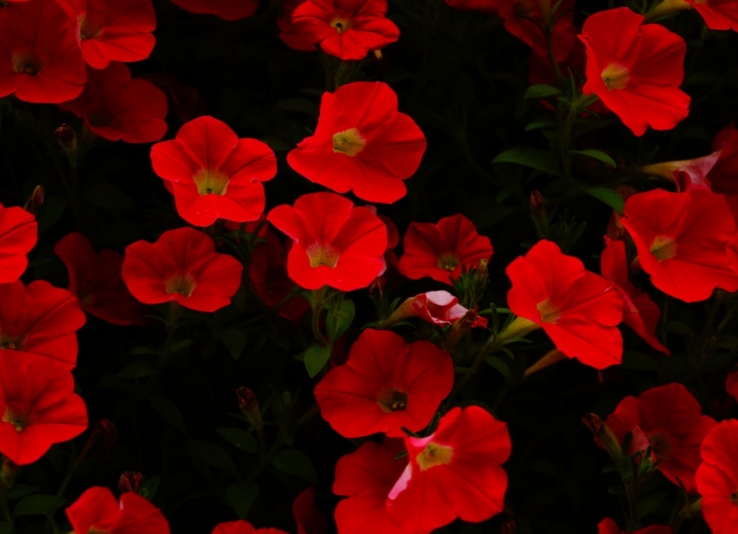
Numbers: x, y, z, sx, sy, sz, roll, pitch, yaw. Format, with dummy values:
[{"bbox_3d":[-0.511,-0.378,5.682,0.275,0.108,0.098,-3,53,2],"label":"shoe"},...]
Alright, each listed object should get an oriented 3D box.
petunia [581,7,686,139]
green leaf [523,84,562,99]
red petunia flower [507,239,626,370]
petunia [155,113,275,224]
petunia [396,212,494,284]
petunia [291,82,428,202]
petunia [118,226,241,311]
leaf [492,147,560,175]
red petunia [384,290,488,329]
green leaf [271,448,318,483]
[{"bbox_3d":[0.129,-0.096,0.800,0.060,0.063,0.038,-14,-6,-26],"label":"petunia"},{"bbox_3d":[0.095,-0.096,0.890,0.021,0.005,0.012,-9,31,-20],"label":"green leaf"},{"bbox_3d":[0.084,0.023,0.759,0.064,0.064,0.033,-33,-2,-46],"label":"red petunia flower"},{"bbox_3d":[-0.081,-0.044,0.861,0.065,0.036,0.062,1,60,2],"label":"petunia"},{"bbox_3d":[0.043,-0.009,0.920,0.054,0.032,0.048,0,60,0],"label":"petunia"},{"bbox_3d":[-0.006,-0.065,0.850,0.072,0.064,0.036,0,-14,-23],"label":"petunia"},{"bbox_3d":[-0.101,0.001,0.880,0.066,0.036,0.060,0,49,0],"label":"petunia"},{"bbox_3d":[0.085,-0.058,0.890,0.036,0.007,0.017,6,28,-17],"label":"leaf"},{"bbox_3d":[0.034,0.022,0.840,0.050,0.022,0.026,-5,24,25],"label":"red petunia"},{"bbox_3d":[-0.040,0.108,0.880,0.027,0.006,0.018,29,48,20],"label":"green leaf"}]

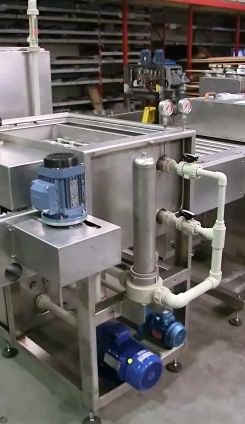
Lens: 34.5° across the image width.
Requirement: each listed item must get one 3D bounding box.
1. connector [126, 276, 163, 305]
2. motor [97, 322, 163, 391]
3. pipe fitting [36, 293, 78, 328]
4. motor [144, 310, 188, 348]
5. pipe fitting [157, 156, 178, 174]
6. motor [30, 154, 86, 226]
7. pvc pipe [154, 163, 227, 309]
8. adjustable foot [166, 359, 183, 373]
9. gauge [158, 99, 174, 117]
[{"bbox_3d":[0.087,0.325,1.654,0.140,0.087,0.139,-18,26,-42],"label":"connector"},{"bbox_3d":[0.029,0.716,1.965,0.169,0.235,0.300,-18,26,-42],"label":"motor"},{"bbox_3d":[-0.358,0.568,2.253,0.067,0.071,0.350,-18,26,-42],"label":"pipe fitting"},{"bbox_3d":[0.247,0.640,2.189,0.124,0.188,0.197,-18,26,-42],"label":"motor"},{"bbox_3d":[0.199,-0.204,1.745,0.057,0.060,0.098,-18,26,-42],"label":"pipe fitting"},{"bbox_3d":[-0.208,-0.076,1.314,0.160,0.215,0.183,14,23,39],"label":"motor"},{"bbox_3d":[0.239,0.089,1.625,0.314,0.494,0.226,-18,26,-42],"label":"pvc pipe"},{"bbox_3d":[0.290,0.837,2.196,0.086,0.060,0.085,0,19,0],"label":"adjustable foot"},{"bbox_3d":[0.190,-0.458,1.727,0.067,0.071,0.032,-18,26,-42],"label":"gauge"}]

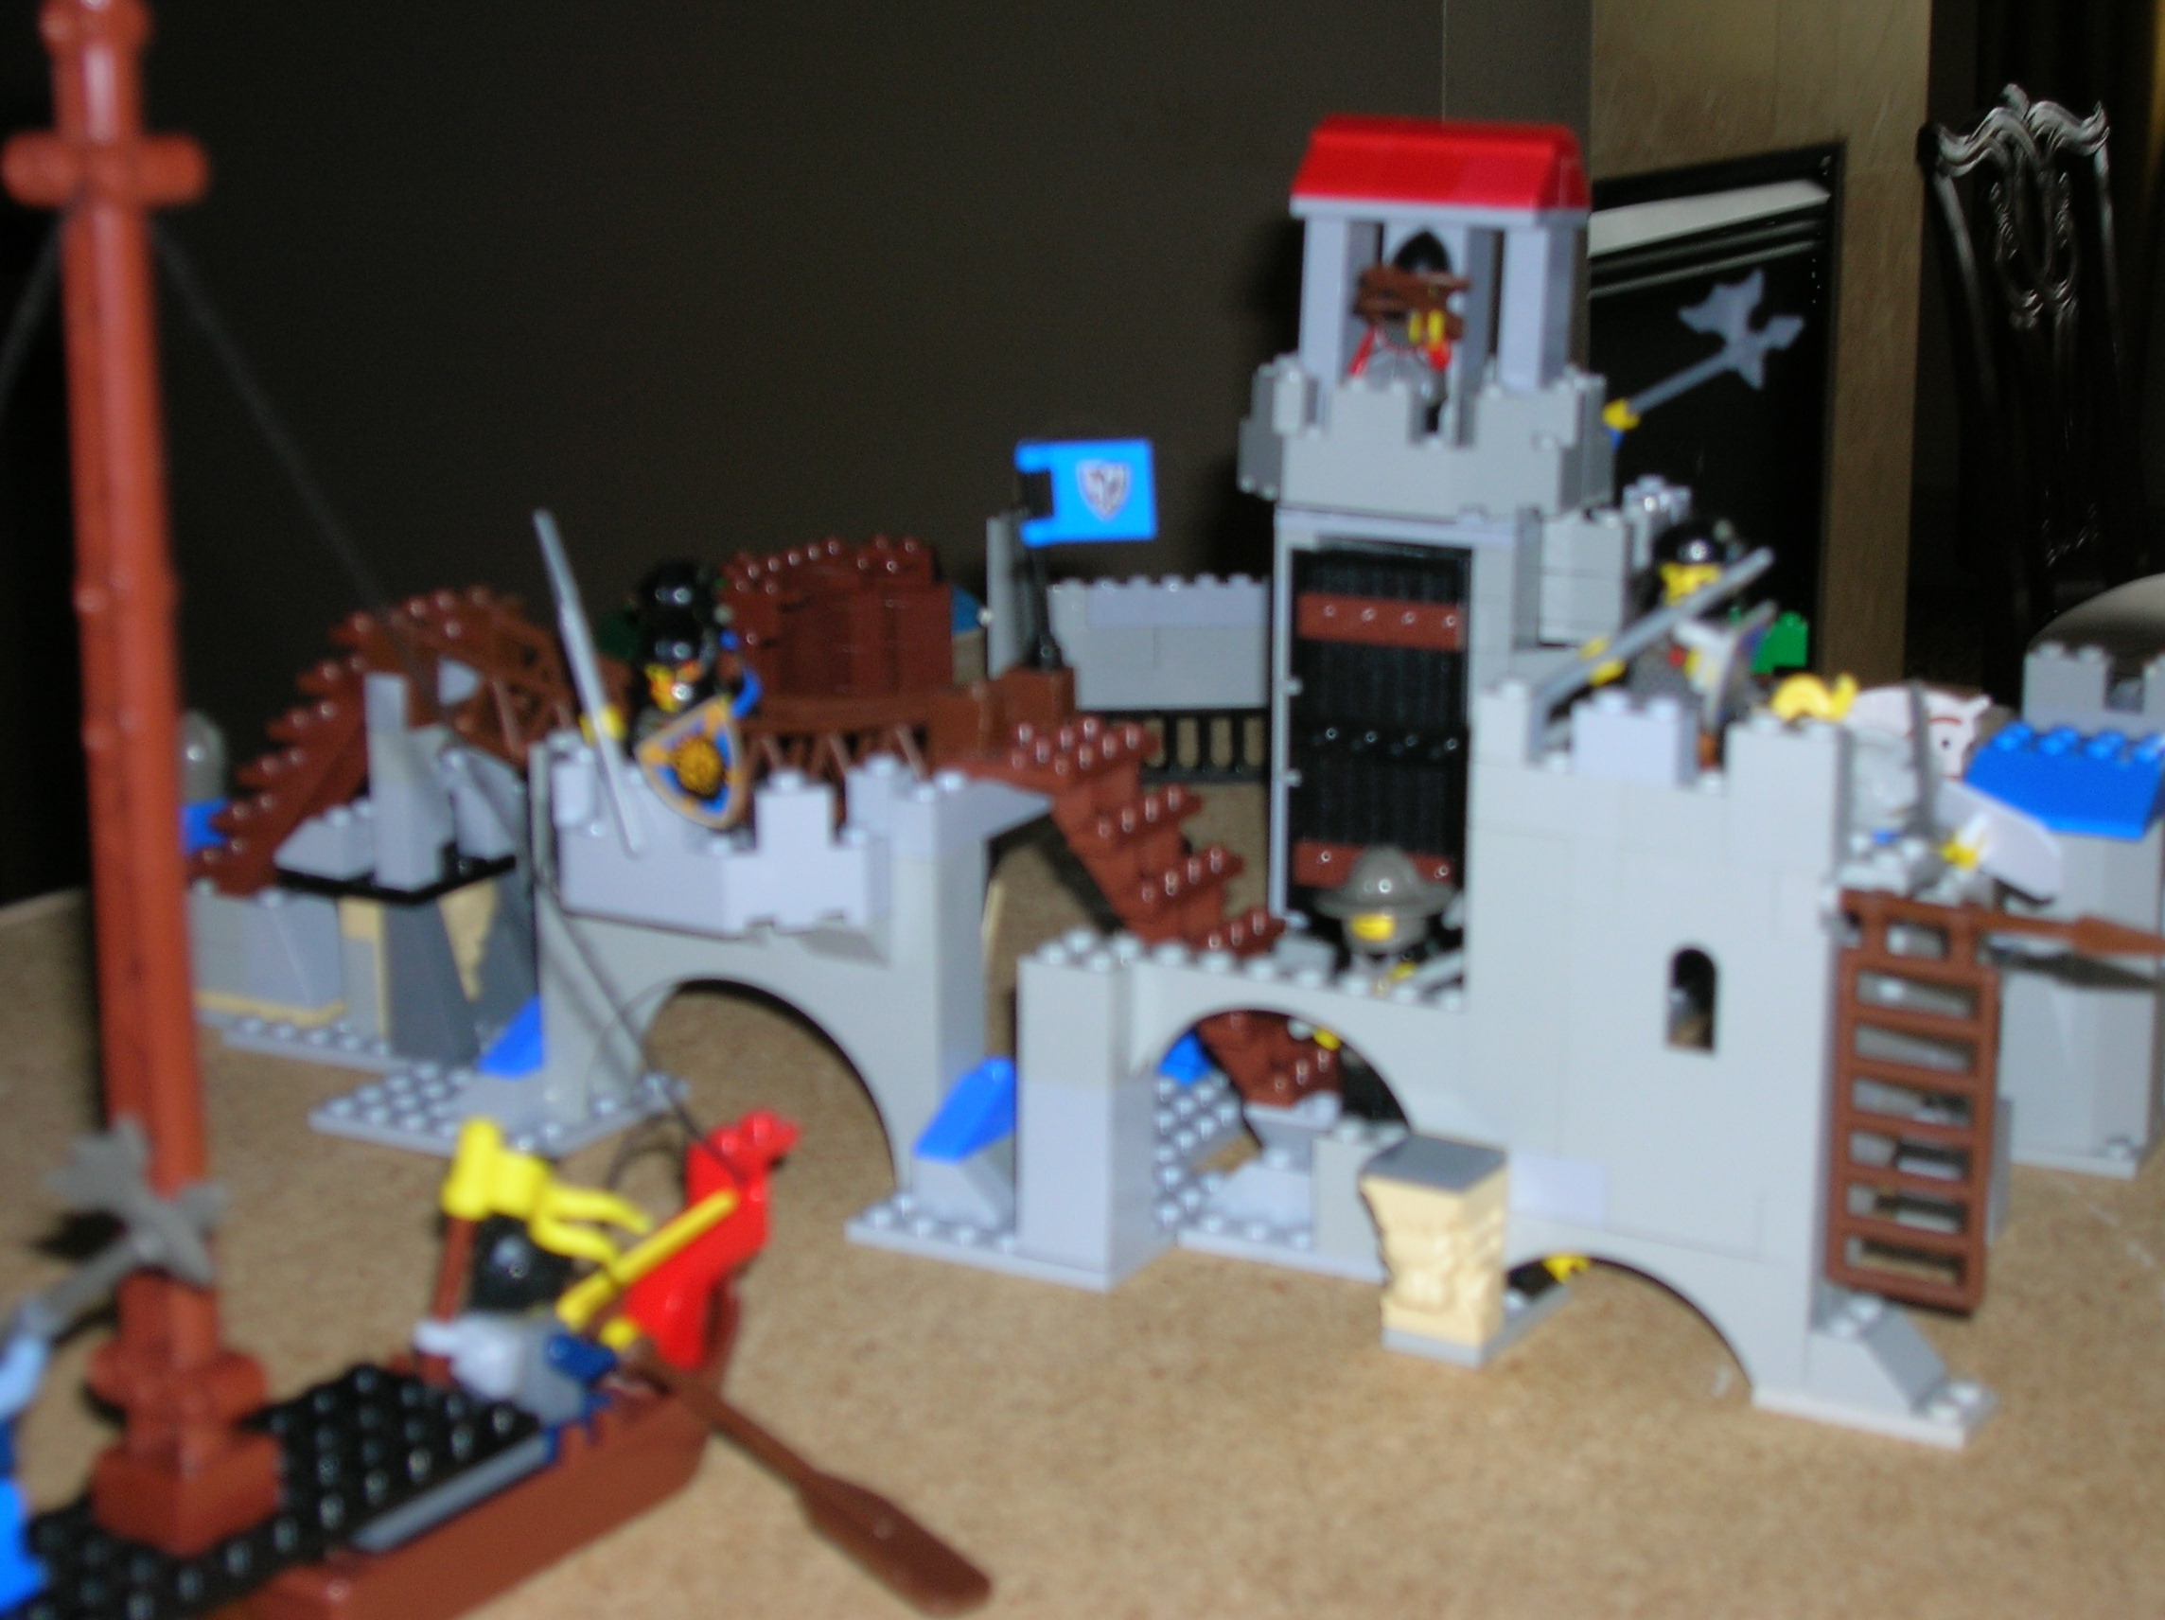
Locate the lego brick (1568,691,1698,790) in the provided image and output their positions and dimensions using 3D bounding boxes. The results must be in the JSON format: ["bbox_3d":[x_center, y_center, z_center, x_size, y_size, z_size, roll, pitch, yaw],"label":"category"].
[{"bbox_3d":[0.079,-0.011,0.518,0.016,0.011,0.008,8,15,31],"label":"lego brick"}]

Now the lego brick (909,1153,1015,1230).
[{"bbox_3d":[-0.018,0.062,0.587,0.016,0.010,0.008,7,15,28],"label":"lego brick"}]

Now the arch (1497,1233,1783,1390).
[{"bbox_3d":[0.079,0.069,0.536,0.064,0.019,0.008,8,15,31],"label":"arch"}]

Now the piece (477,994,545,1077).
[{"bbox_3d":[-0.095,0.039,0.637,0.008,0.011,0.024,7,15,27],"label":"piece"}]

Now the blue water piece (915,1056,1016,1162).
[{"bbox_3d":[-0.018,0.050,0.594,0.008,0.011,0.024,7,15,28],"label":"blue water piece"}]

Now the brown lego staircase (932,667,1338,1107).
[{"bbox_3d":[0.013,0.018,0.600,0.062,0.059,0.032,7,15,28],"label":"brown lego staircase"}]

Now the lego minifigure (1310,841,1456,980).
[{"bbox_3d":[0.048,0.029,0.572,0.020,0.044,0.017,7,15,28],"label":"lego minifigure"}]

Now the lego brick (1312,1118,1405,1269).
[{"bbox_3d":[0.046,0.061,0.570,0.016,0.020,0.008,7,15,28],"label":"lego brick"}]

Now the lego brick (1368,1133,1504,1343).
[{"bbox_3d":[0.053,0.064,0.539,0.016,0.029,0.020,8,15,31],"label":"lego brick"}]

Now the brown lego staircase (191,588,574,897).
[{"bbox_3d":[-0.136,-0.012,0.677,0.061,0.054,0.032,7,15,28],"label":"brown lego staircase"}]

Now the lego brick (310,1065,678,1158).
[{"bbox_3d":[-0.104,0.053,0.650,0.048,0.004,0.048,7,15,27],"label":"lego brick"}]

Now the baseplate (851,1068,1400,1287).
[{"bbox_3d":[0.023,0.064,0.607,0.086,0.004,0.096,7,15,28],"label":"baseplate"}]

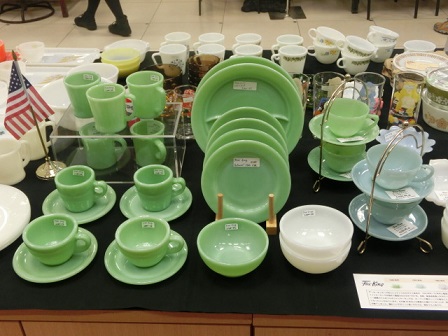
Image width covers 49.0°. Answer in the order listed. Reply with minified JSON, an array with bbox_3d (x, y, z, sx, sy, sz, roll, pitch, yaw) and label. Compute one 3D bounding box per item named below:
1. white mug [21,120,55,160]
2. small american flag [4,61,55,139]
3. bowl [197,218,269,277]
[{"bbox_3d":[-0.456,-0.077,1.192,0.117,0.086,0.087,-8,36,-10],"label":"white mug"},{"bbox_3d":[-0.429,-0.145,1.068,0.113,0.185,0.050,-8,35,-9],"label":"small american flag"},{"bbox_3d":[0.018,0.152,0.888,0.127,0.058,0.127,-1,34,1],"label":"bowl"}]

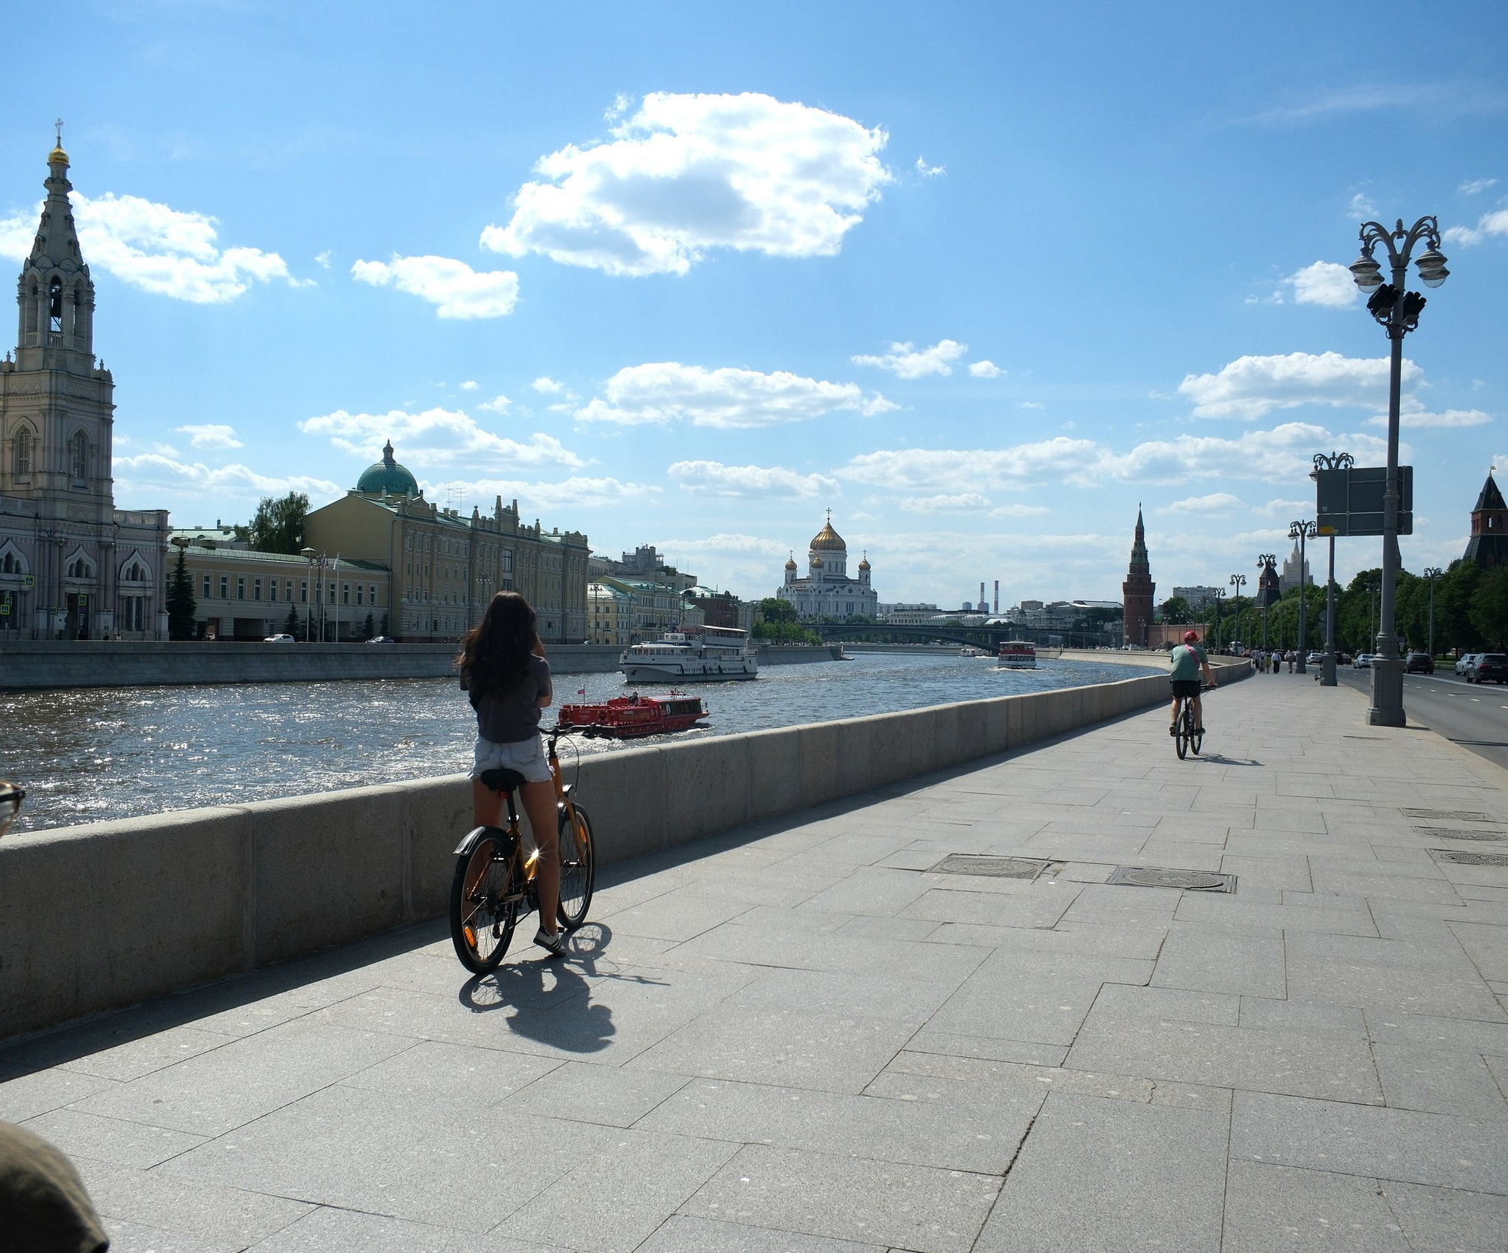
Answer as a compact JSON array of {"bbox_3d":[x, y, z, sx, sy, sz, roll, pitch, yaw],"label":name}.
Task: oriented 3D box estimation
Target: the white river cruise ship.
[{"bbox_3d":[-9.812,3.735,198.042,6.800,7.600,35.000,1,-1,25],"label":"white river cruise ship"}]

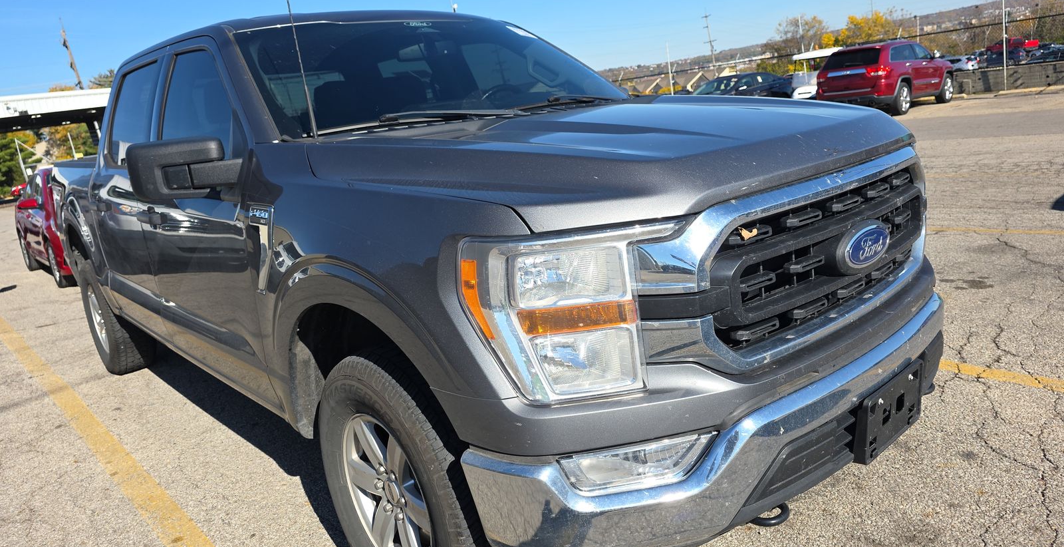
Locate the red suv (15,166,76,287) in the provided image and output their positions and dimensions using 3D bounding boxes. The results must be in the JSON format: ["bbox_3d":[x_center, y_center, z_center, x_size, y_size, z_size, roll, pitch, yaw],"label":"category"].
[{"bbox_3d":[-5.968,-0.893,9.840,1.850,1.480,4.700,-18,17,-39],"label":"red suv"}]

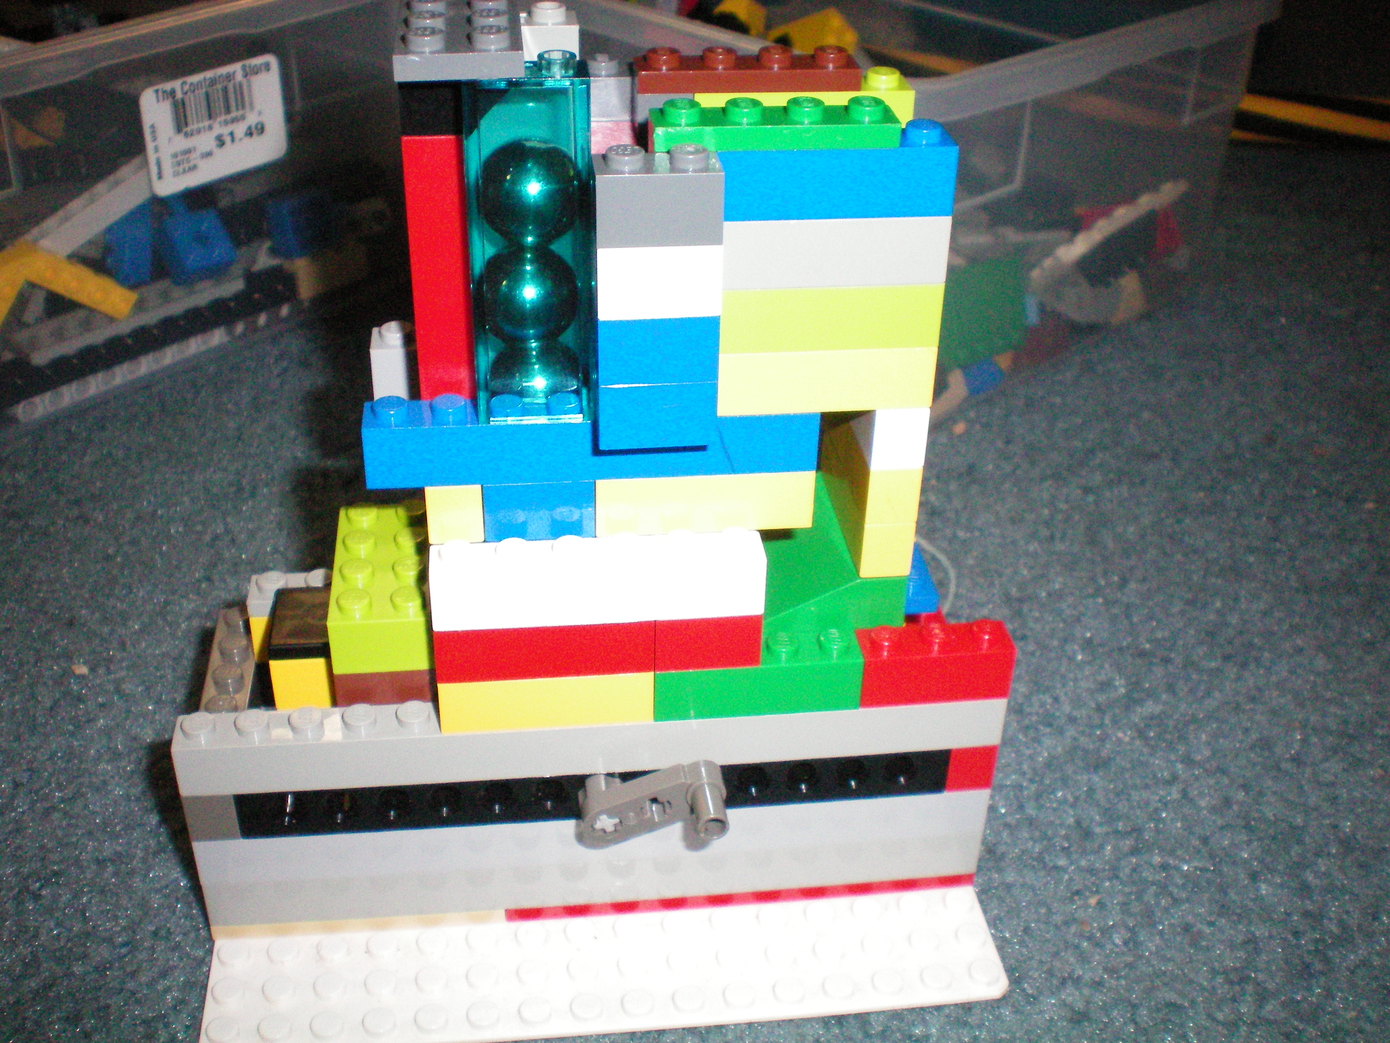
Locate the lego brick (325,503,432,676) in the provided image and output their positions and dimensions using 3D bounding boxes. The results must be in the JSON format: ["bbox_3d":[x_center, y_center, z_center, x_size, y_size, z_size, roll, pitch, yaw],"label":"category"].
[{"bbox_3d":[-0.048,0.009,0.242,0.016,0.011,0.032,-3,33,-7],"label":"lego brick"}]

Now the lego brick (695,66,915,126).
[{"bbox_3d":[0.015,-0.060,0.221,0.032,0.011,0.008,-2,34,-6],"label":"lego brick"}]

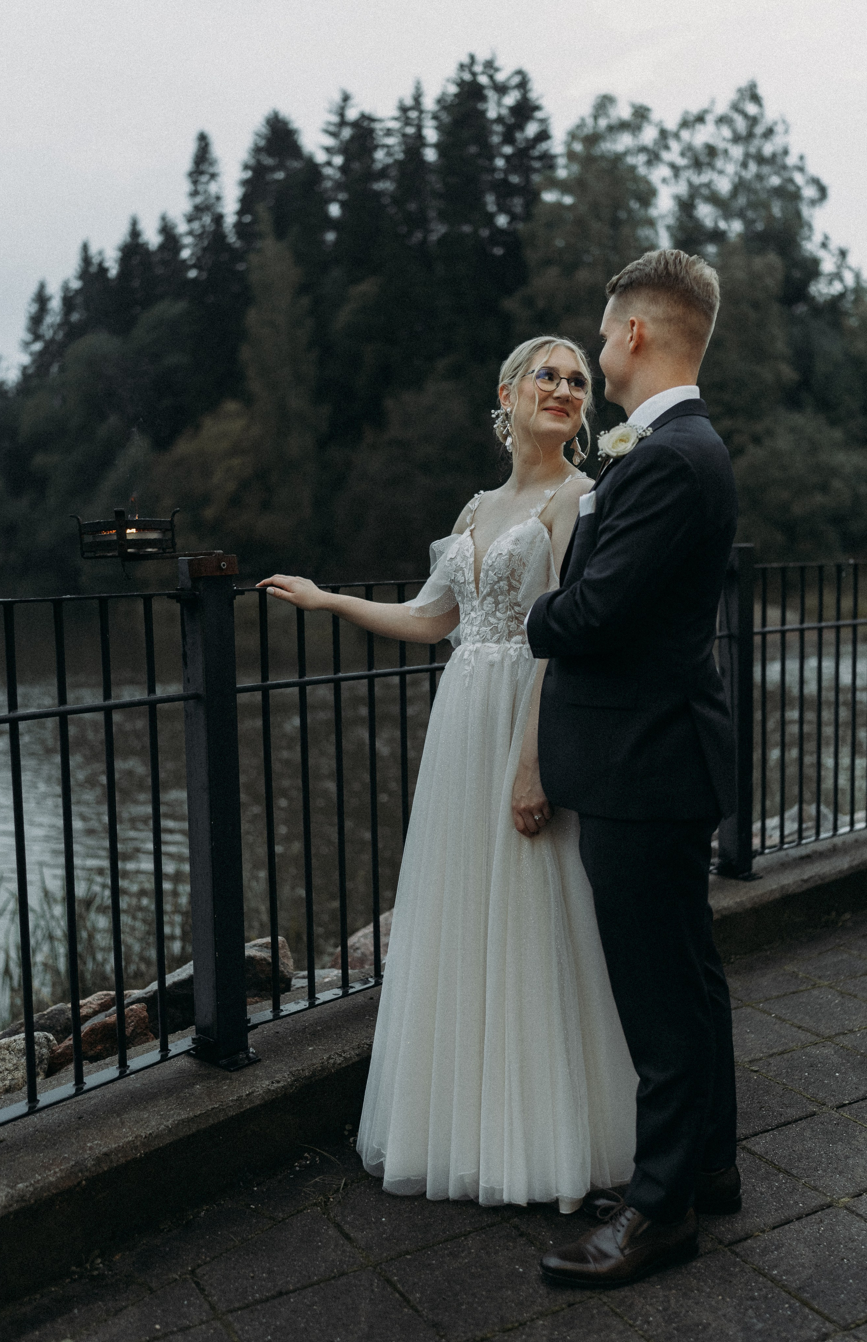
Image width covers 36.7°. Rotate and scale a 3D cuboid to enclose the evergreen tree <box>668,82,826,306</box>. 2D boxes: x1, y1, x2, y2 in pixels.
[{"bbox_3d":[10.817,-13.761,45.000,6.000,13.030,6.000,-1,5,0],"label":"evergreen tree"}]

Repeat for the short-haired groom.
[{"bbox_3d":[0.388,0.160,2.427,0.440,1.810,0.540,1,6,15],"label":"short-haired groom"}]

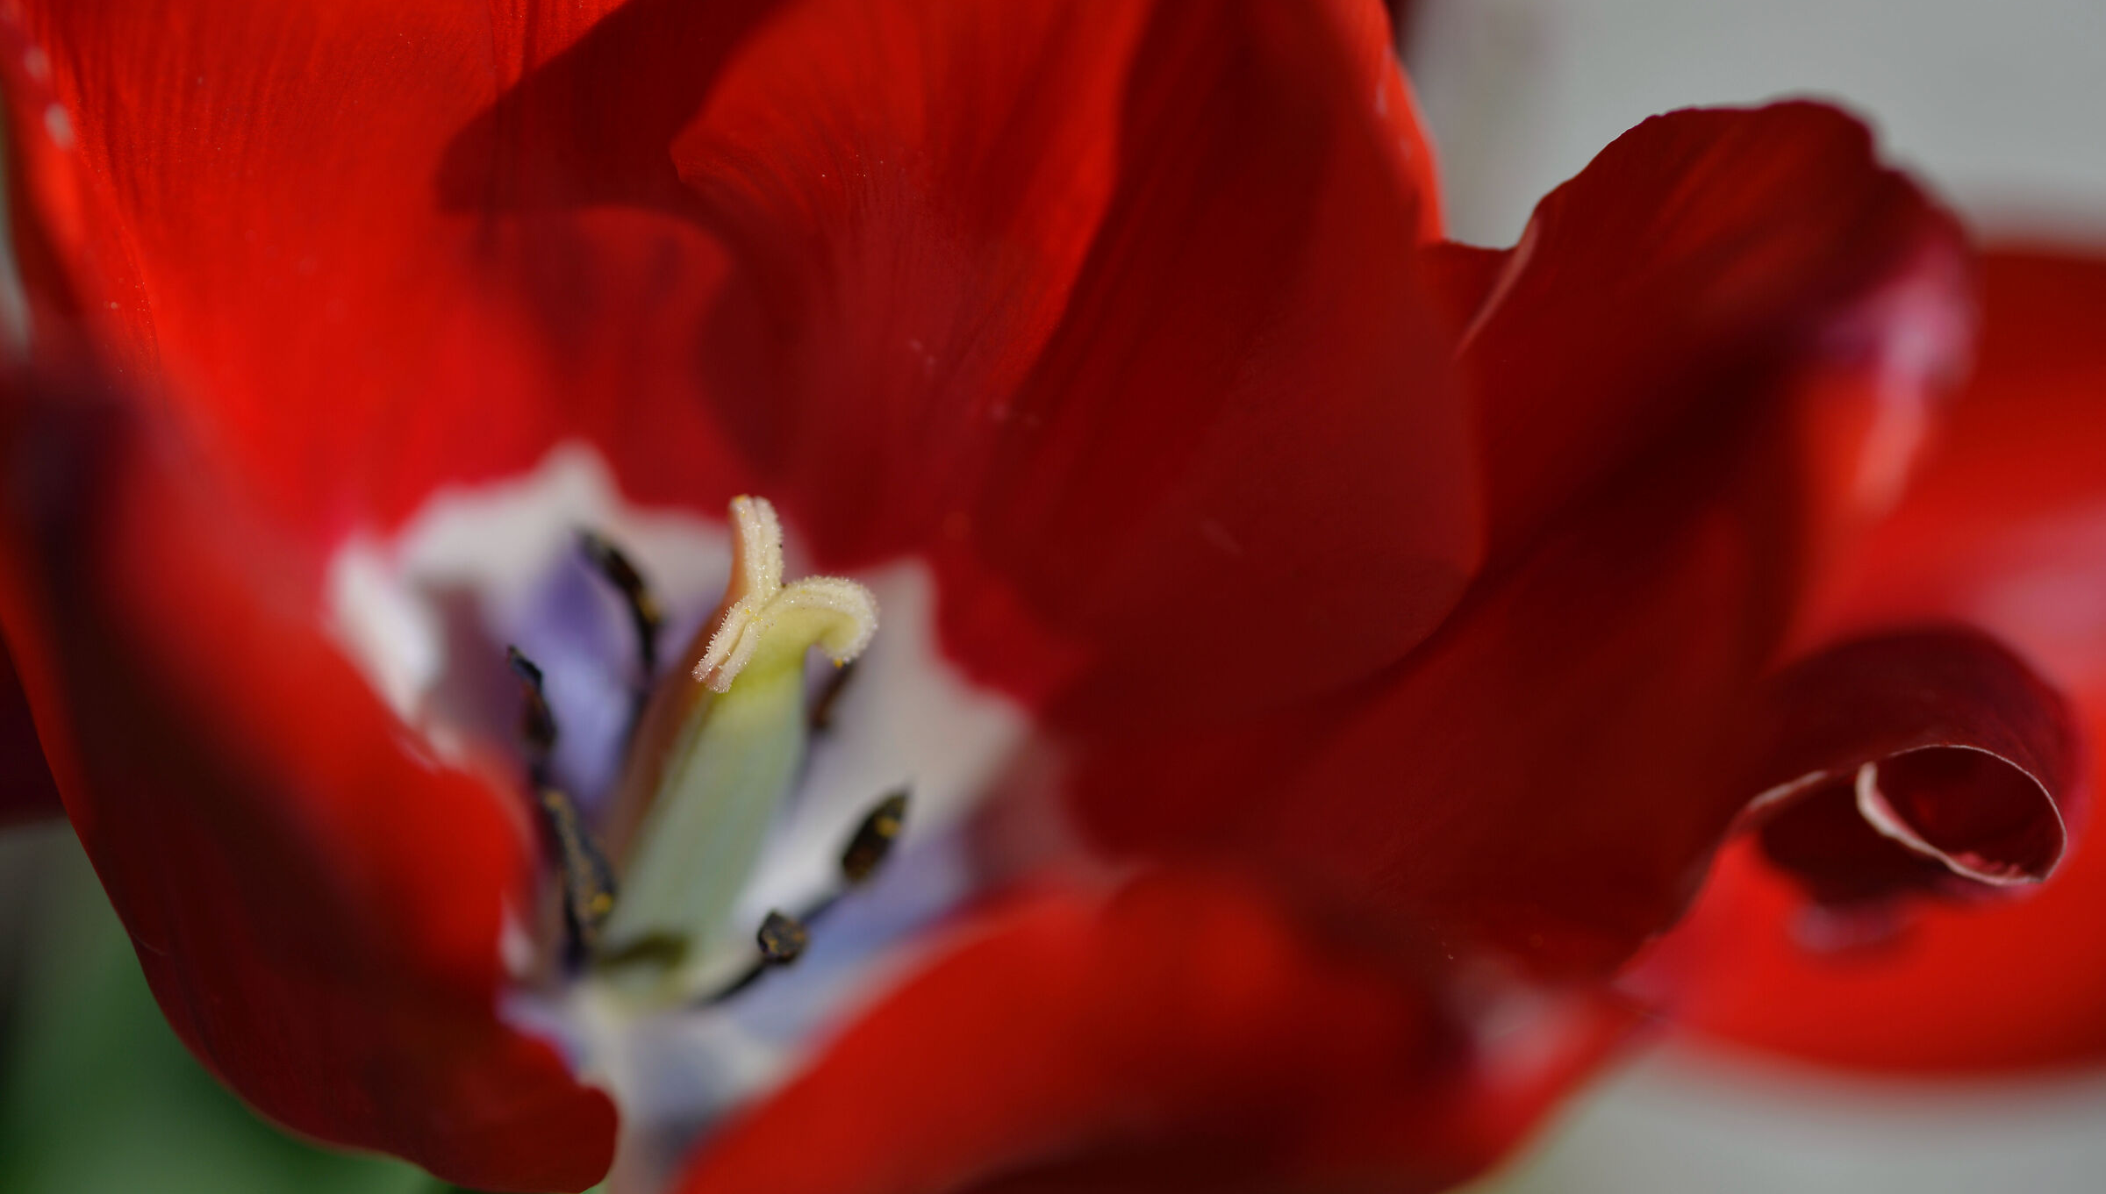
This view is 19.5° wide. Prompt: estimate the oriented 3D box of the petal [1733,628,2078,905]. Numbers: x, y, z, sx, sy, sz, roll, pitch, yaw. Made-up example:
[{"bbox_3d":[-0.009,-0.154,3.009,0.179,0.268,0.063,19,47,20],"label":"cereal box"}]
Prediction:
[{"bbox_3d":[0.045,0.009,0.322,0.018,0.011,0.012,-2,42,-5],"label":"petal"}]

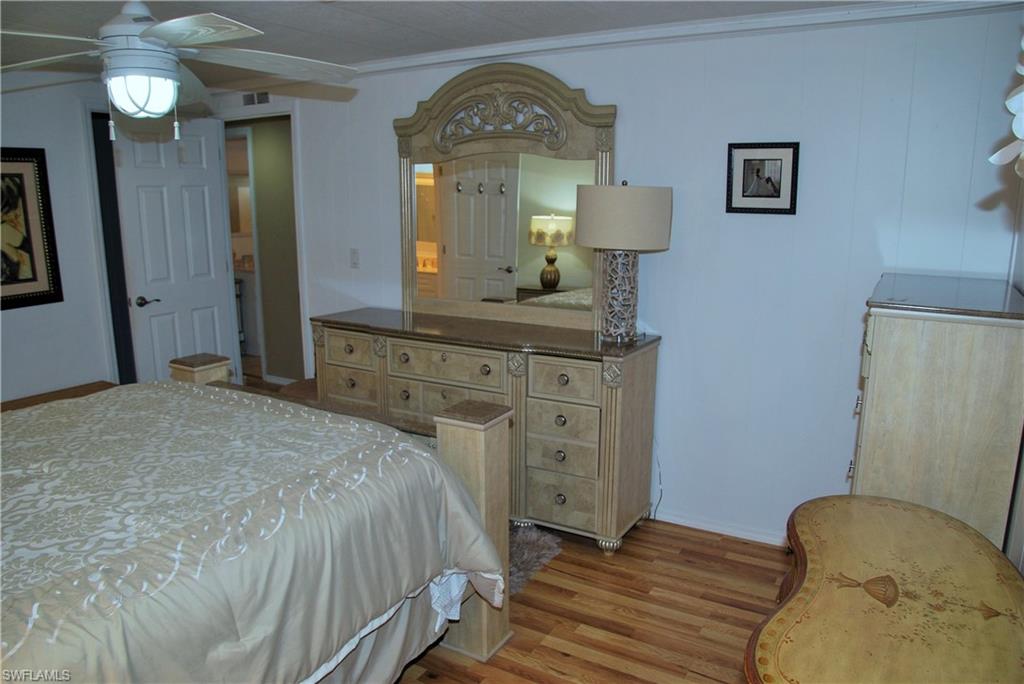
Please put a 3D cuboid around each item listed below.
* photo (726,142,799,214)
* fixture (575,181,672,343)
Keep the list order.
[{"bbox_3d":[1.096,-0.715,2.990,0.293,0.299,0.025,7,13,29],"label":"photo"},{"bbox_3d":[0.504,-0.370,3.150,0.439,0.726,0.439,7,13,29],"label":"fixture"}]

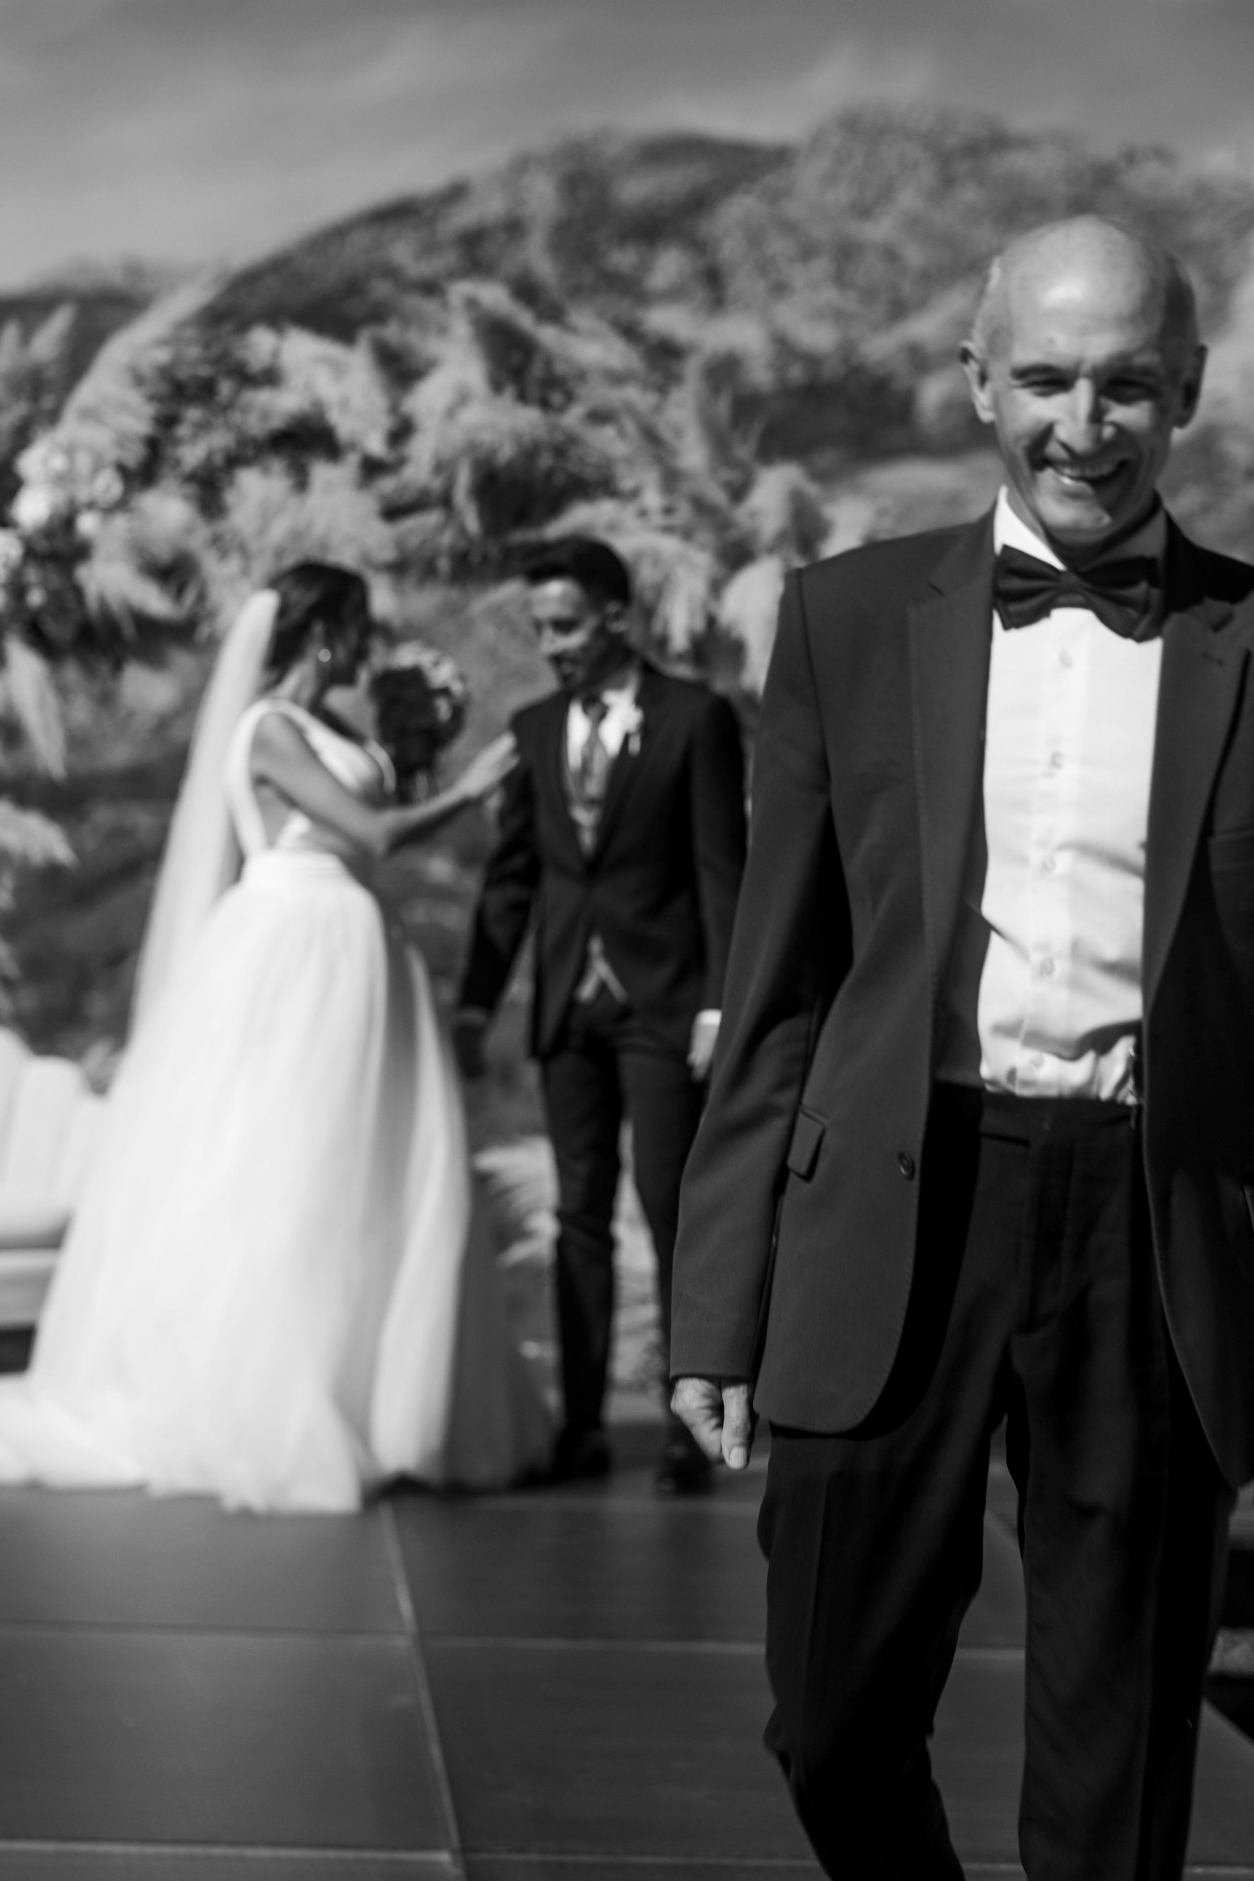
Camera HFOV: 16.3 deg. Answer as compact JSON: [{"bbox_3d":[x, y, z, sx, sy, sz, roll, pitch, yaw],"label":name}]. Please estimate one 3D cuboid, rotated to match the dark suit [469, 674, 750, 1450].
[{"bbox_3d":[-0.041,0.201,8.150,0.530,1.430,0.330,1,2,26],"label":"dark suit"}]

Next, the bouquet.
[{"bbox_3d":[-0.392,-0.410,8.250,0.210,0.310,0.210,-1,2,-37],"label":"bouquet"}]

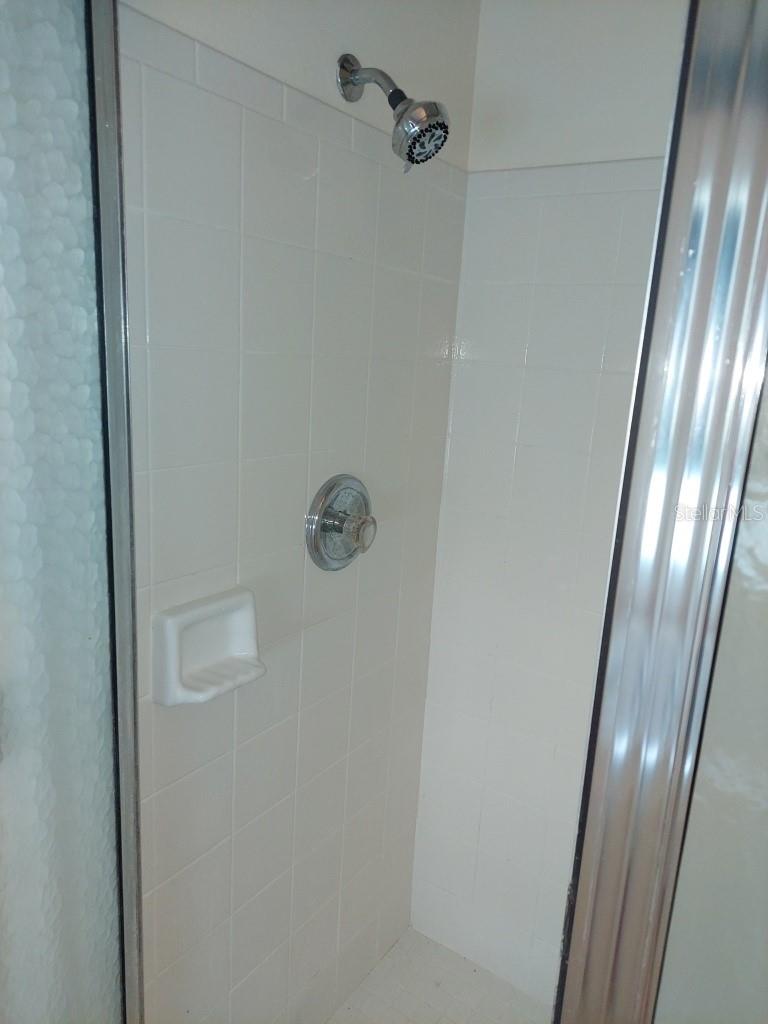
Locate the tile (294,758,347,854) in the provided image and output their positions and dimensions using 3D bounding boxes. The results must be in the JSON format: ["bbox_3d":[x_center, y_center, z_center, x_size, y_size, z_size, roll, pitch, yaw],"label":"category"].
[{"bbox_3d":[-0.120,0.559,1.349,0.009,0.150,0.149,12,15,34],"label":"tile"}]

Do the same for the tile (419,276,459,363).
[{"bbox_3d":[0.102,-0.374,1.382,0.009,0.150,0.129,12,15,34],"label":"tile"}]

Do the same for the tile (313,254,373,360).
[{"bbox_3d":[-0.067,-0.333,1.155,0.009,0.152,0.152,12,15,33],"label":"tile"}]

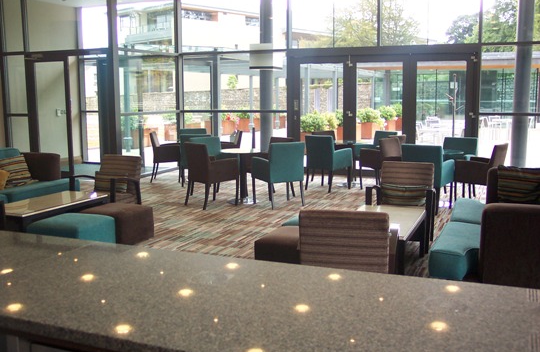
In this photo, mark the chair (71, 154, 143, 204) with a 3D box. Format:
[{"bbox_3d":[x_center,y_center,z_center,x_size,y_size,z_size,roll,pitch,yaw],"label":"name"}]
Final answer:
[{"bbox_3d":[-1.839,0.183,6.568,0.615,0.790,0.640,3,8,21],"label":"chair"}]

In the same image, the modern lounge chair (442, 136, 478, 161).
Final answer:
[{"bbox_3d":[2.709,-0.112,8.348,0.540,0.865,0.560,6,10,39],"label":"modern lounge chair"}]

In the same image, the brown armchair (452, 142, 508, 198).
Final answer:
[{"bbox_3d":[2.790,0.000,7.495,0.560,0.865,0.540,6,10,40],"label":"brown armchair"}]

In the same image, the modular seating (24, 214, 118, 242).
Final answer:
[{"bbox_3d":[-1.847,0.579,5.258,0.600,0.345,0.600,3,8,22],"label":"modular seating"}]

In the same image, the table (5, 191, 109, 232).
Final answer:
[{"bbox_3d":[-2.177,0.489,5.559,0.600,0.450,1.200,3,8,22],"label":"table"}]

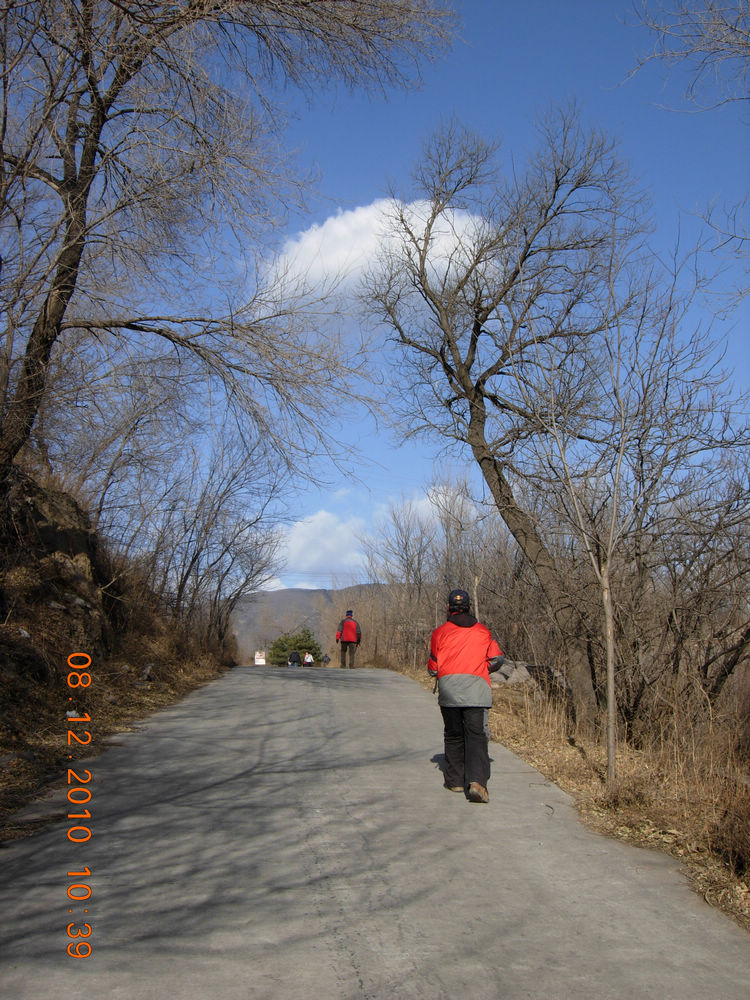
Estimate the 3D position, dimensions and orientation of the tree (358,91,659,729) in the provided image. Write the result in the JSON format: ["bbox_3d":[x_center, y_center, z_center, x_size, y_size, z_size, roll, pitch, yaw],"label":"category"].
[{"bbox_3d":[1.800,-1.300,14.100,3.900,8.600,3.700,0,-7,0],"label":"tree"}]

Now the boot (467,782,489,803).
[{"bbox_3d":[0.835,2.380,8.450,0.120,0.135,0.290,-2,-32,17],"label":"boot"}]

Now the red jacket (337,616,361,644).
[{"bbox_3d":[-0.780,3.860,30.900,0.700,0.770,0.360,0,-7,0],"label":"red jacket"}]

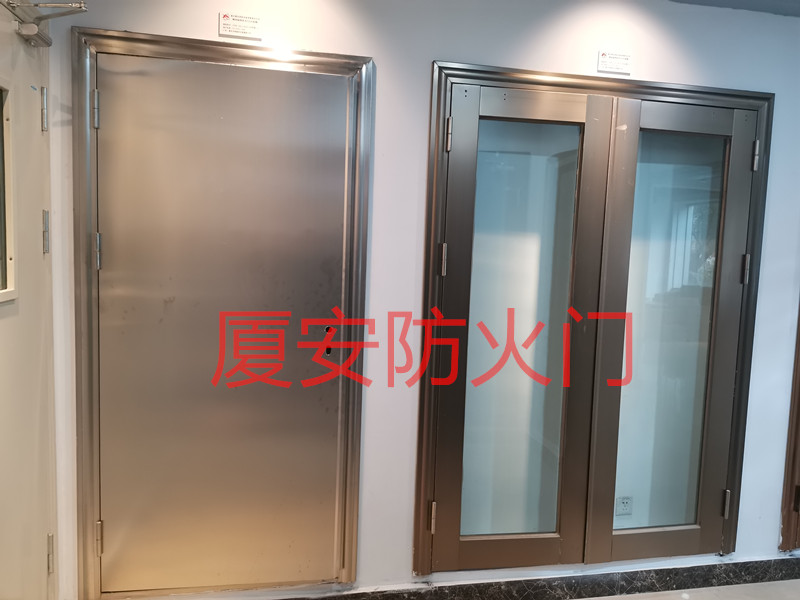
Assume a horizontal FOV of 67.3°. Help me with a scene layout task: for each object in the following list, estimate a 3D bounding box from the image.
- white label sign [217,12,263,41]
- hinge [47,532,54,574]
[{"bbox_3d":[-0.565,-0.982,2.146,0.146,0.078,0.010,1,5,-11],"label":"white label sign"},{"bbox_3d":[-1.167,0.848,2.008,0.018,0.130,0.025,1,5,-11],"label":"hinge"}]

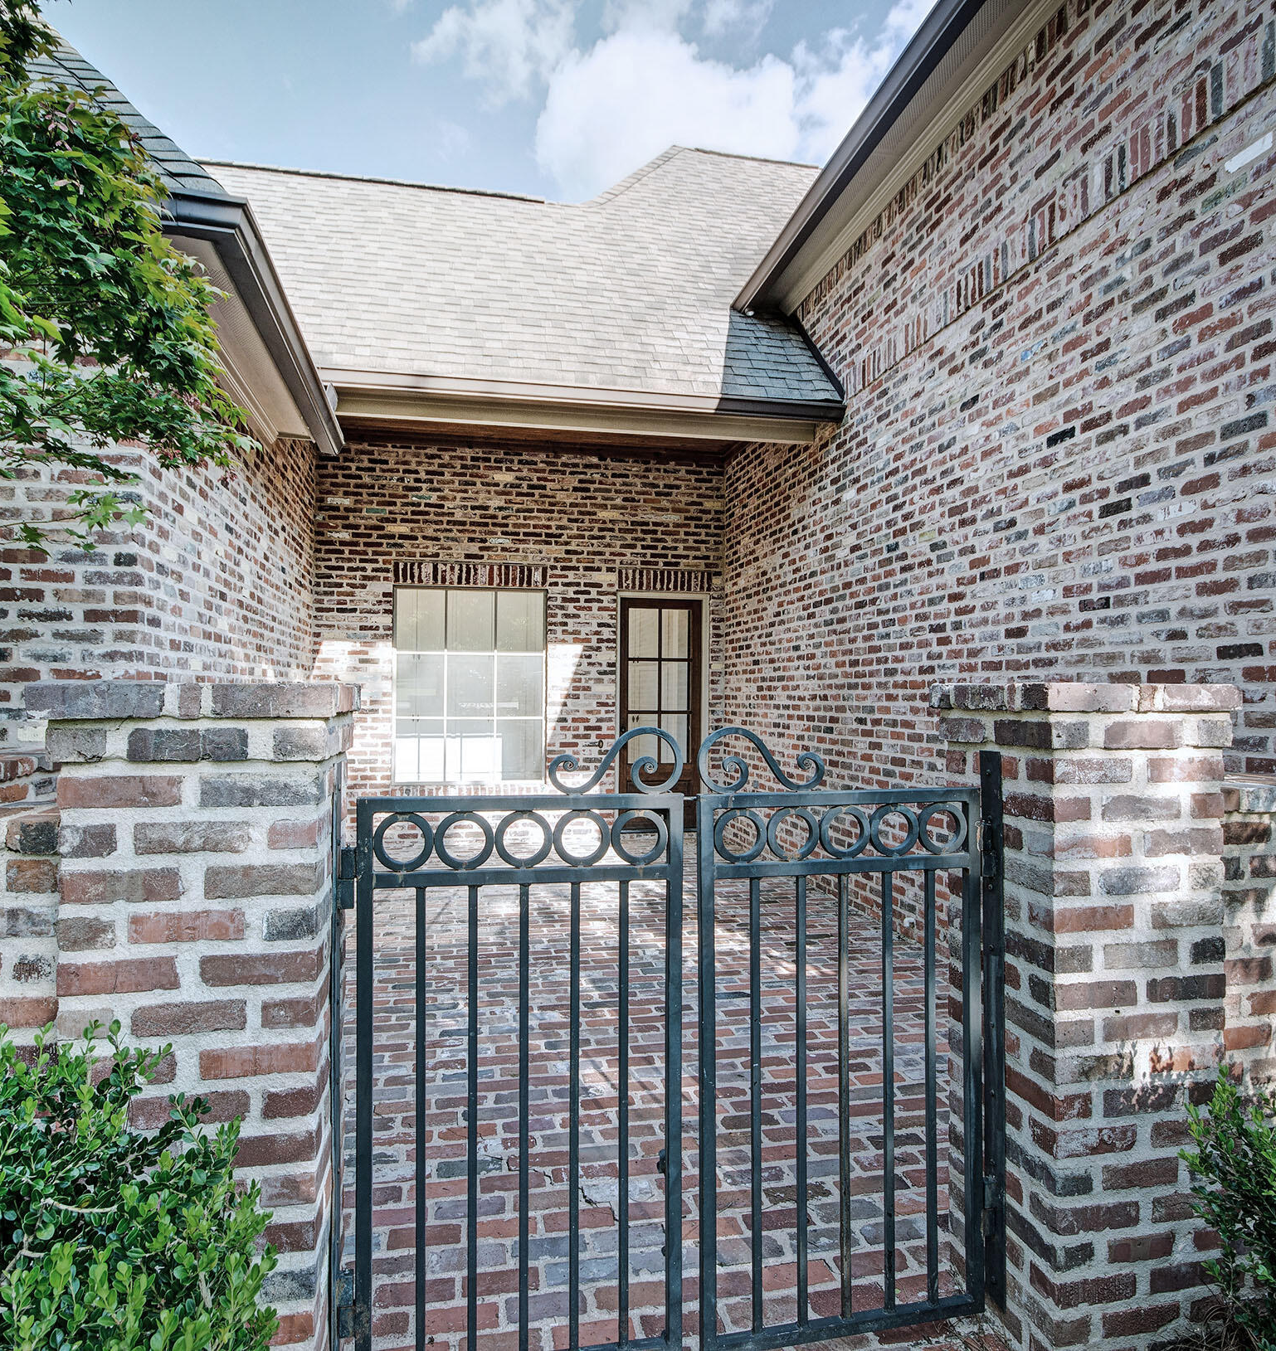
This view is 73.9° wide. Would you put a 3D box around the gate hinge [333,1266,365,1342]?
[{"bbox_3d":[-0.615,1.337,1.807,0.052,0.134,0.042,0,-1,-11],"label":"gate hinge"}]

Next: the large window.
[{"bbox_3d":[-1.707,0.114,8.638,1.530,1.960,0.100,0,-1,-11],"label":"large window"}]

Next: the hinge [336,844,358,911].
[{"bbox_3d":[-0.624,0.434,1.824,0.044,0.134,0.040,0,-1,-11],"label":"hinge"}]

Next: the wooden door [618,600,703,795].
[{"bbox_3d":[0.255,0.421,9.039,0.910,2.440,0.060,0,-1,-11],"label":"wooden door"}]

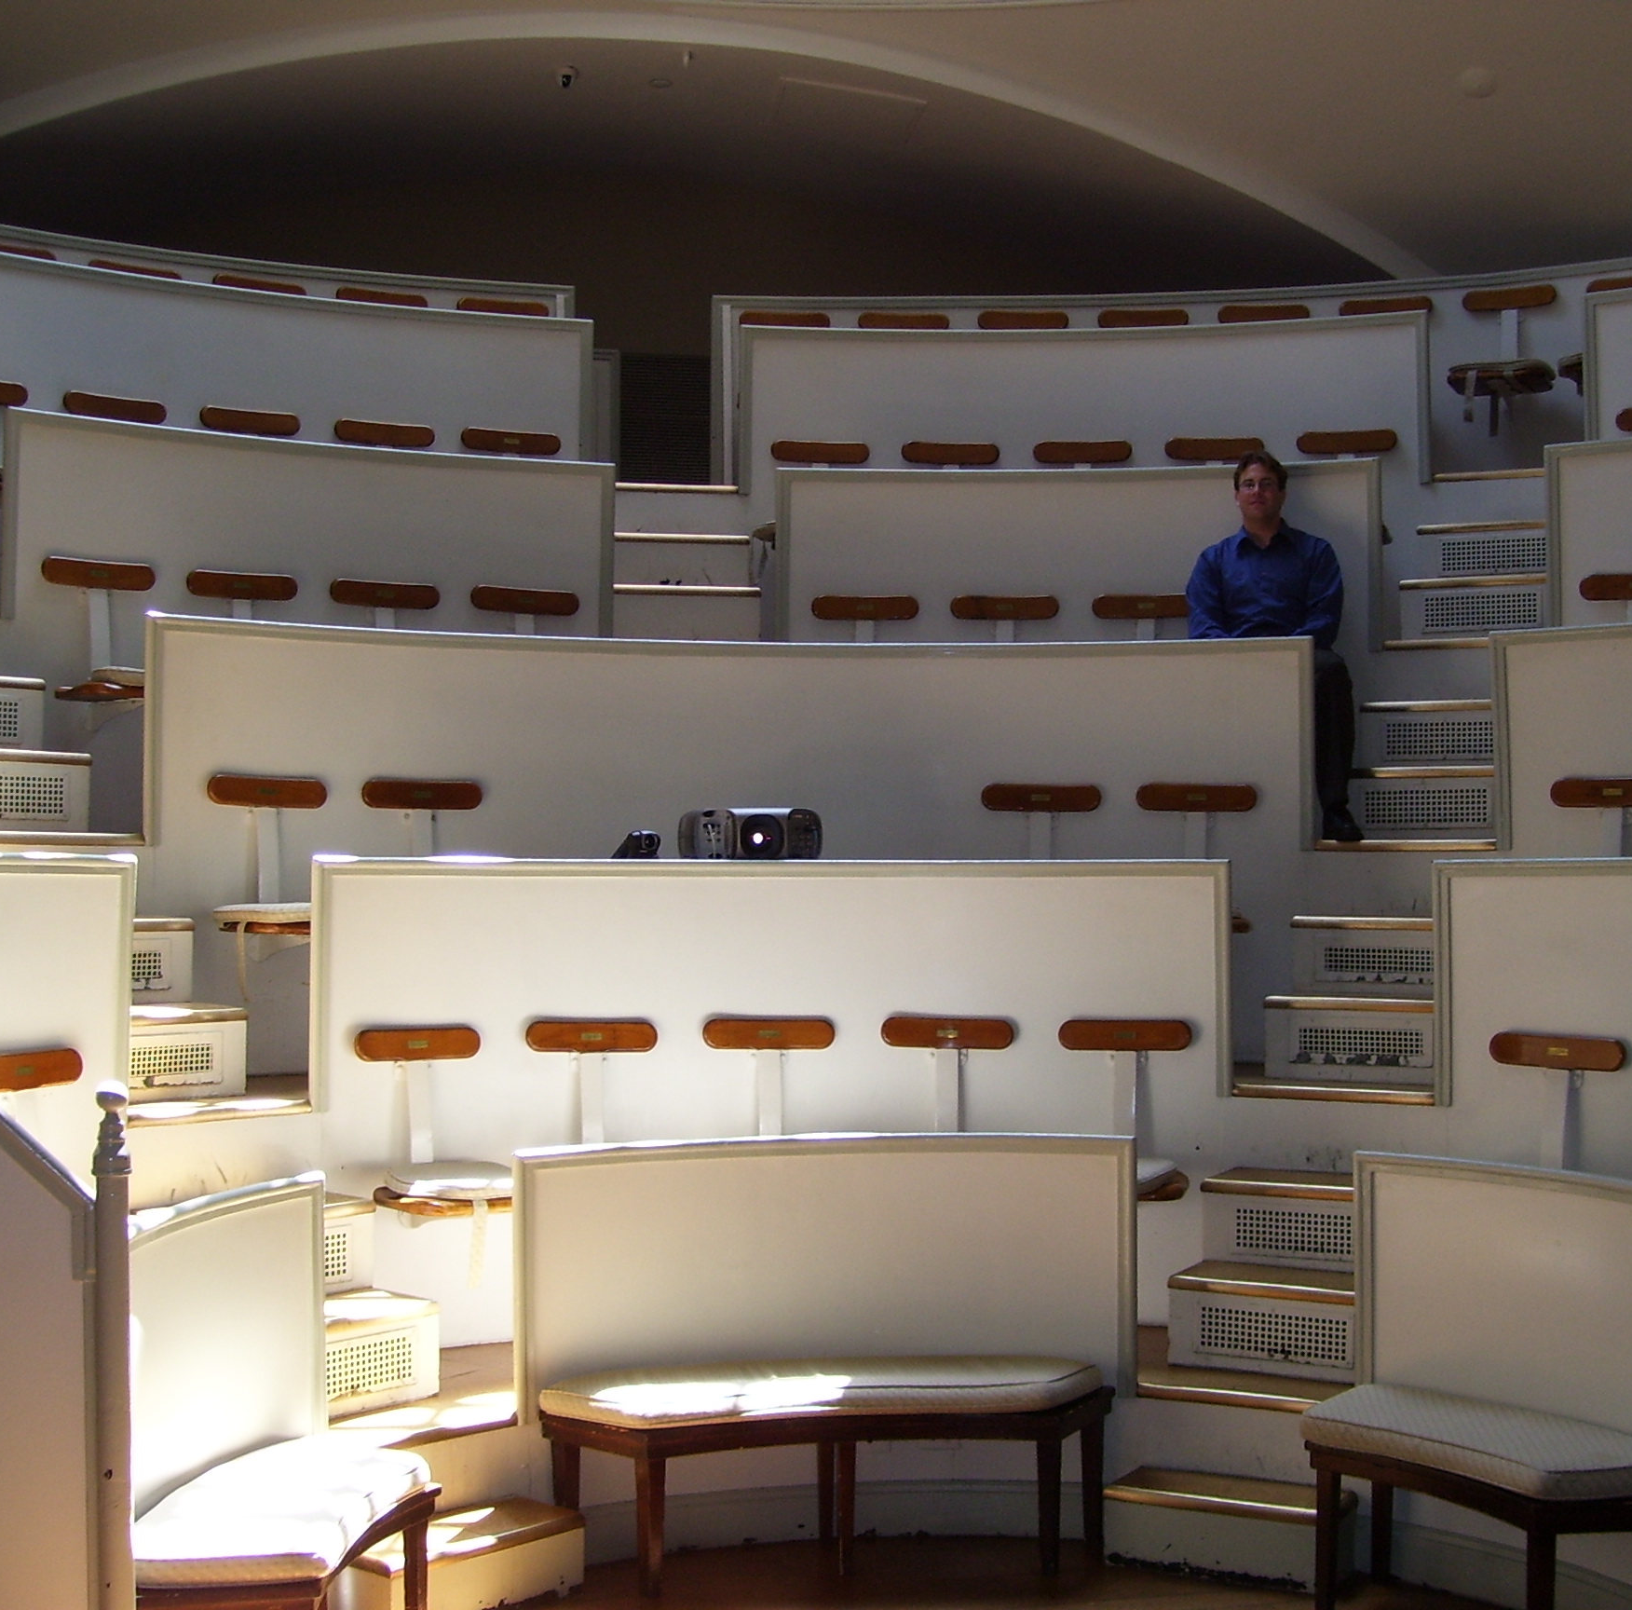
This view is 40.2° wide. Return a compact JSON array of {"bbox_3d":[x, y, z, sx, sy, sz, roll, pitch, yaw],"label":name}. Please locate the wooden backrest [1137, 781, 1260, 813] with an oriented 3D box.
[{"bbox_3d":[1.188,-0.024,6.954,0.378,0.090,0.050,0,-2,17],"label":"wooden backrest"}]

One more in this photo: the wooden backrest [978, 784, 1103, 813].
[{"bbox_3d":[0.676,-0.021,6.656,0.352,0.085,0.038,0,-2,5],"label":"wooden backrest"}]

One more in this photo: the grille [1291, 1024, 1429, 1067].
[{"bbox_3d":[1.495,0.660,6.122,0.365,0.112,0.020,-1,-2,26],"label":"grille"}]

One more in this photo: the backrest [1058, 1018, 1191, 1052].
[{"bbox_3d":[0.871,0.650,6.278,0.380,0.093,0.042,0,-2,14],"label":"backrest"}]

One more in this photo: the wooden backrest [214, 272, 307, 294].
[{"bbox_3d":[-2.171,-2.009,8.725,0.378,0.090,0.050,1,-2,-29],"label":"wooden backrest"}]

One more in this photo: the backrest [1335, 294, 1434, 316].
[{"bbox_3d":[2.322,-2.022,9.085,0.369,0.096,0.045,-1,-2,20],"label":"backrest"}]

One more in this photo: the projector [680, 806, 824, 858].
[{"bbox_3d":[-0.187,0.095,6.307,0.395,0.155,0.330,0,-1,-7],"label":"projector"}]

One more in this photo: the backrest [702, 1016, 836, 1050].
[{"bbox_3d":[-0.131,0.648,6.287,0.380,0.093,0.042,0,-2,-11],"label":"backrest"}]

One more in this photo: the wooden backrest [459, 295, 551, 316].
[{"bbox_3d":[-1.192,-1.889,8.532,0.352,0.085,0.038,1,-3,-17],"label":"wooden backrest"}]

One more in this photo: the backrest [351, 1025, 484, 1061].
[{"bbox_3d":[-0.996,0.598,5.590,0.352,0.085,0.038,2,-3,-33],"label":"backrest"}]

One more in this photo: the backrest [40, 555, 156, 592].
[{"bbox_3d":[-2.157,-0.694,6.716,0.357,0.088,0.055,1,-2,-40],"label":"backrest"}]

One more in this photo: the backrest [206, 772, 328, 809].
[{"bbox_3d":[-1.580,-0.038,6.433,0.380,0.093,0.042,1,-2,-39],"label":"backrest"}]

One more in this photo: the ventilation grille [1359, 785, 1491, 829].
[{"bbox_3d":[1.916,0.005,7.025,0.414,0.141,0.020,-1,-3,27],"label":"ventilation grille"}]

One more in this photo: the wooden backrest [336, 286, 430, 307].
[{"bbox_3d":[-1.759,-2.049,9.058,0.369,0.096,0.045,1,-2,-21],"label":"wooden backrest"}]

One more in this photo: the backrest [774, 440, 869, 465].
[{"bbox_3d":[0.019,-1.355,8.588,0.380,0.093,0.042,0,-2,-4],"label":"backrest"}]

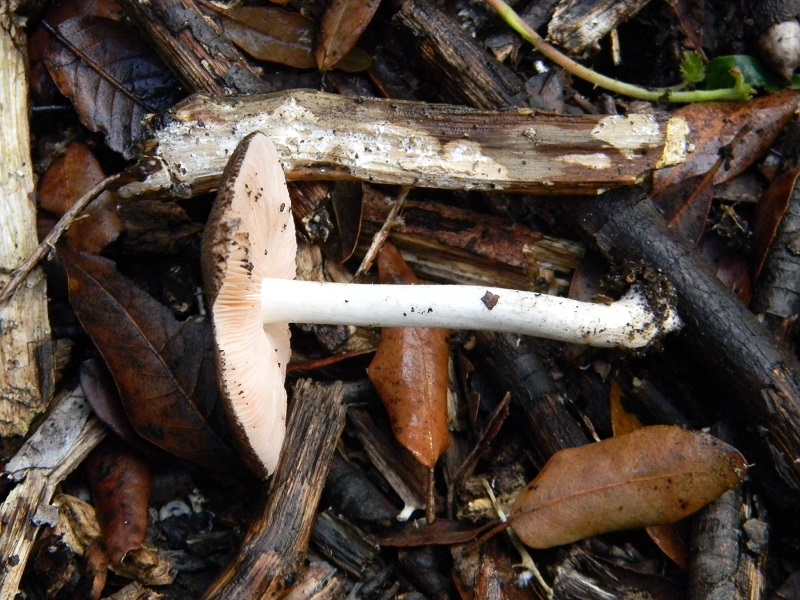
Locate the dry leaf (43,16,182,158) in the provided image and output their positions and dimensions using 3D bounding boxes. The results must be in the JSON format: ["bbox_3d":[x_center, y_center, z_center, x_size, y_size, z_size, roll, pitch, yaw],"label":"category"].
[{"bbox_3d":[-0.073,-0.054,0.494,0.048,0.011,0.028,39,80,8],"label":"dry leaf"}]

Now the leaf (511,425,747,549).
[{"bbox_3d":[0.056,0.045,0.465,0.059,0.009,0.024,-13,78,-3],"label":"leaf"}]

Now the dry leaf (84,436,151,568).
[{"bbox_3d":[-0.070,0.050,0.476,0.015,0.009,0.033,-6,77,-1],"label":"dry leaf"}]

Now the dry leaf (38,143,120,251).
[{"bbox_3d":[-0.082,-0.026,0.492,0.019,0.008,0.029,-18,78,-4],"label":"dry leaf"}]

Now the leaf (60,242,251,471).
[{"bbox_3d":[-0.061,0.015,0.486,0.031,0.014,0.074,-40,80,-8],"label":"leaf"}]

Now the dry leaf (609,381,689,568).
[{"bbox_3d":[0.061,0.043,0.475,0.014,0.008,0.050,-19,78,-4],"label":"dry leaf"}]

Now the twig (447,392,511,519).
[{"bbox_3d":[0.019,0.038,0.472,0.006,0.007,0.034,26,79,6],"label":"twig"}]

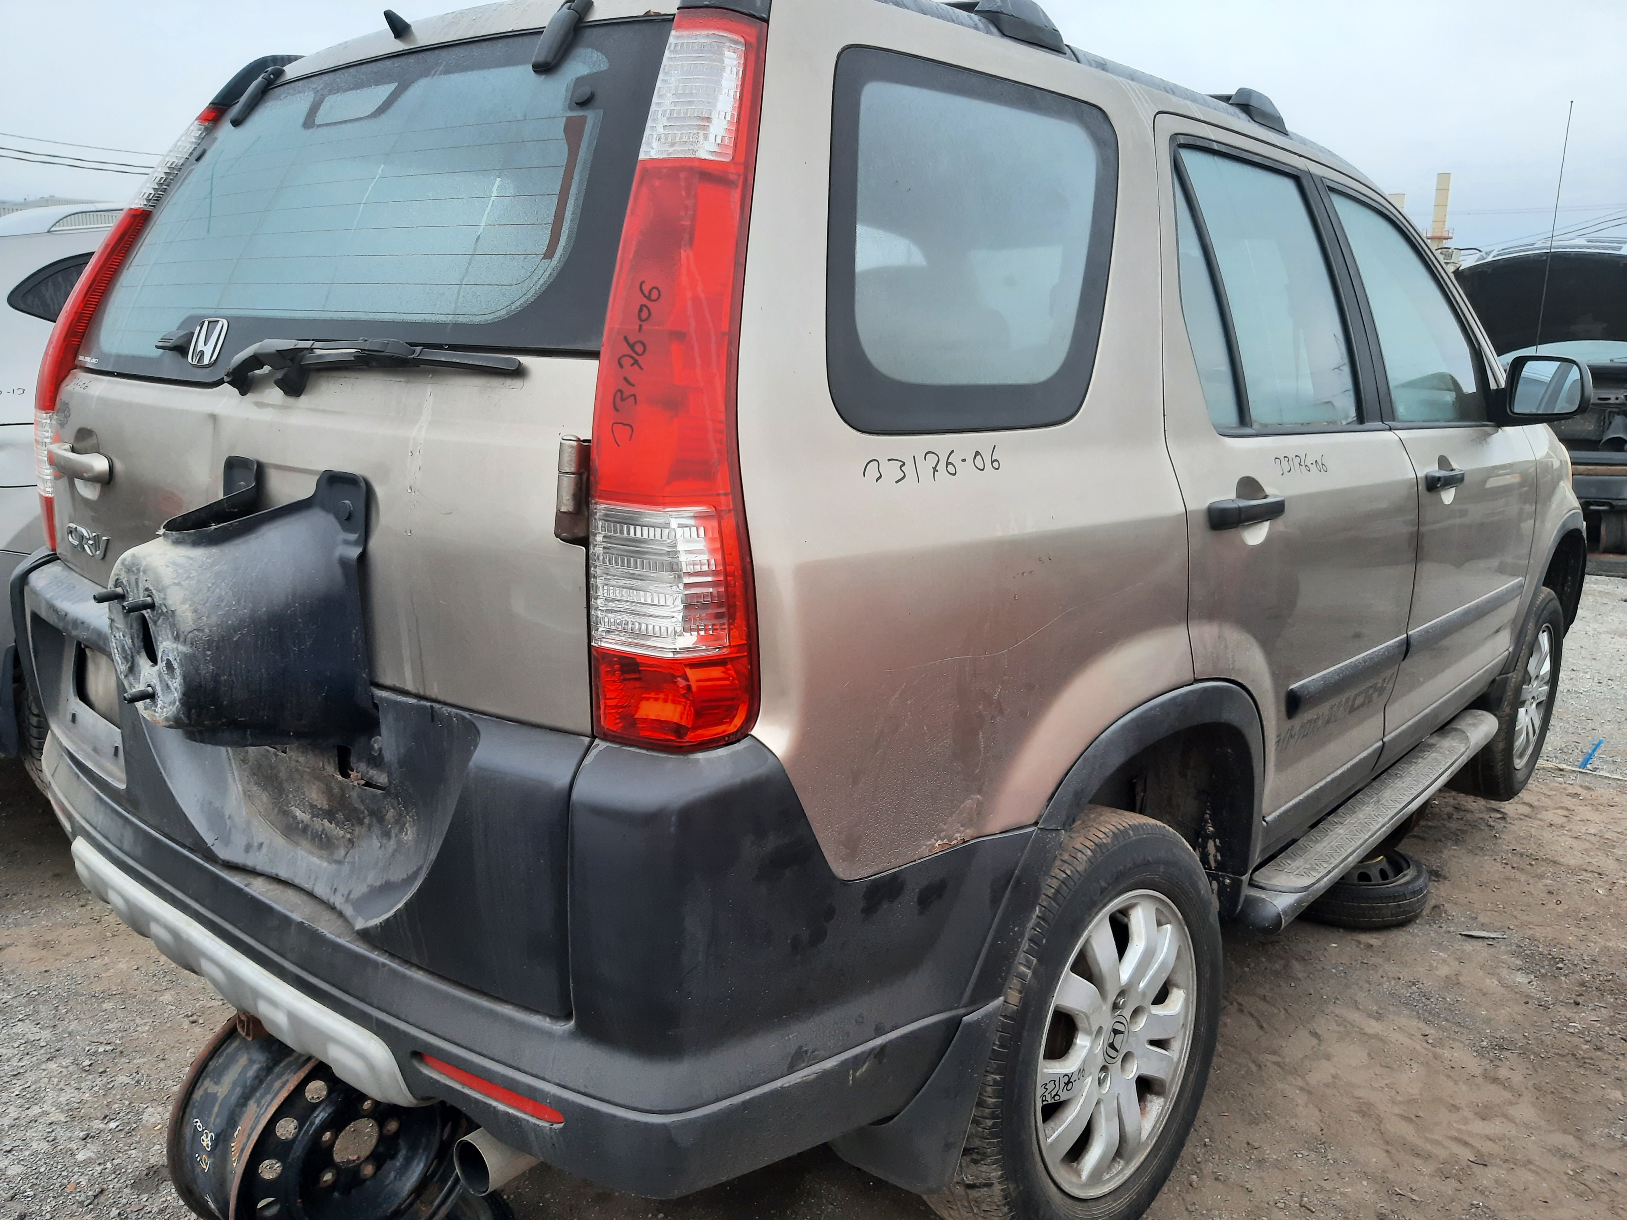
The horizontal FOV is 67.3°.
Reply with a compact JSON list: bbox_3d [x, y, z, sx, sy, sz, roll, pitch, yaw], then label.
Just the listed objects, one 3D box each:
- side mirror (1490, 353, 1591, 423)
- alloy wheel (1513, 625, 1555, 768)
[{"bbox_3d":[1.784,-0.535,2.969,0.200,0.160,0.120,12,15,39],"label":"side mirror"},{"bbox_3d":[2.114,0.250,3.698,0.140,0.440,0.440,12,15,39],"label":"alloy wheel"}]

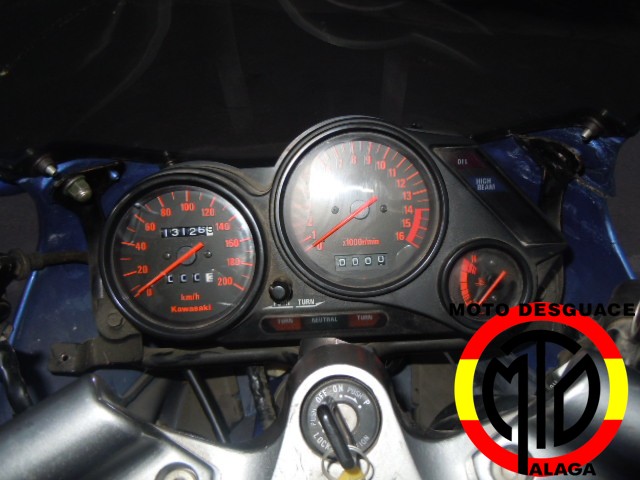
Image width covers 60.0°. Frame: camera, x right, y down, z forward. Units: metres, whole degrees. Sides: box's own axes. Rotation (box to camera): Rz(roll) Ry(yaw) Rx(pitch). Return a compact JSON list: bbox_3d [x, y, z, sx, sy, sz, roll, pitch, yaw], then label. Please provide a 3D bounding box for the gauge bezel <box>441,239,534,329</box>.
[{"bbox_3d":[0.090,0.025,0.301,0.051,0.018,0.051,-2,93,-1],"label":"gauge bezel"}]

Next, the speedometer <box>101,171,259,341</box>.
[{"bbox_3d":[-0.075,0.008,0.304,0.090,0.022,0.090,-2,86,-2],"label":"speedometer"}]

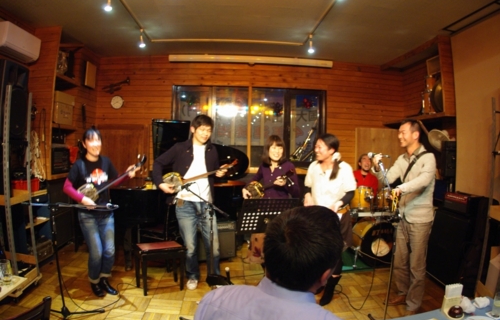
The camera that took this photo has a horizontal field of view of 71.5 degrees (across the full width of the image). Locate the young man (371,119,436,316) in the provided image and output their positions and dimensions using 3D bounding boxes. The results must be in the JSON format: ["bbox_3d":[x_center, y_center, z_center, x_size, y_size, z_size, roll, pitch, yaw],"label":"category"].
[{"bbox_3d":[1.408,0.490,3.084,0.530,1.690,0.470,0,3,-18],"label":"young man"}]

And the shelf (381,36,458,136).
[{"bbox_3d":[2.199,-0.958,4.710,0.330,0.950,1.600,1,3,-3],"label":"shelf"}]

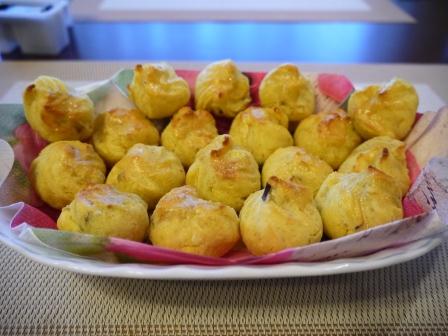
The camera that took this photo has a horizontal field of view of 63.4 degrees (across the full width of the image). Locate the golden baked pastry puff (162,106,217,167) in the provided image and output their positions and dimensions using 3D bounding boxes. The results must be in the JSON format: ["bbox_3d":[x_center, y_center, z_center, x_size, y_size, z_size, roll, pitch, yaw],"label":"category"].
[{"bbox_3d":[-0.024,-0.020,0.249,0.042,0.042,0.042,1,40,0],"label":"golden baked pastry puff"}]

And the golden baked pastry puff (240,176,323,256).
[{"bbox_3d":[0.031,0.026,0.194,0.043,0.041,0.043,0,40,0],"label":"golden baked pastry puff"}]

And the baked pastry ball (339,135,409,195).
[{"bbox_3d":[0.092,0.000,0.223,0.046,0.038,0.044,1,40,-1],"label":"baked pastry ball"}]

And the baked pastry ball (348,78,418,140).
[{"bbox_3d":[0.118,-0.043,0.269,0.051,0.043,0.046,1,40,0],"label":"baked pastry ball"}]

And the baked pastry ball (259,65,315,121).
[{"bbox_3d":[0.050,-0.060,0.292,0.044,0.042,0.044,0,40,0],"label":"baked pastry ball"}]

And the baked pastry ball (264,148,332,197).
[{"bbox_3d":[0.044,0.004,0.221,0.042,0.036,0.042,0,40,0],"label":"baked pastry ball"}]

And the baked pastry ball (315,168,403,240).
[{"bbox_3d":[0.074,0.020,0.200,0.049,0.036,0.045,1,40,0],"label":"baked pastry ball"}]

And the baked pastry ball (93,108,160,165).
[{"bbox_3d":[-0.068,-0.021,0.251,0.045,0.039,0.044,0,40,0],"label":"baked pastry ball"}]

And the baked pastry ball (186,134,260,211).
[{"bbox_3d":[0.000,0.003,0.218,0.044,0.043,0.044,1,40,0],"label":"baked pastry ball"}]

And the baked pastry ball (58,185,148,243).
[{"bbox_3d":[-0.065,0.026,0.195,0.047,0.037,0.046,0,40,0],"label":"baked pastry ball"}]

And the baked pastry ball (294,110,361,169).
[{"bbox_3d":[0.072,-0.020,0.250,0.045,0.039,0.044,0,40,0],"label":"baked pastry ball"}]

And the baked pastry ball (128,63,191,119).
[{"bbox_3d":[-0.053,-0.063,0.296,0.049,0.043,0.048,0,40,0],"label":"baked pastry ball"}]

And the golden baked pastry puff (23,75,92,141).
[{"bbox_3d":[-0.124,-0.044,0.271,0.048,0.045,0.047,0,40,0],"label":"golden baked pastry puff"}]

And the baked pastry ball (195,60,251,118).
[{"bbox_3d":[-0.001,-0.063,0.294,0.045,0.043,0.045,1,40,0],"label":"baked pastry ball"}]

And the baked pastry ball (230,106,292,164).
[{"bbox_3d":[0.025,-0.021,0.247,0.044,0.040,0.044,1,40,0],"label":"baked pastry ball"}]

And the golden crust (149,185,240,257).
[{"bbox_3d":[-0.016,0.028,0.193,0.049,0.035,0.044,1,40,0],"label":"golden crust"}]

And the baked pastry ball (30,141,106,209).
[{"bbox_3d":[-0.093,0.004,0.217,0.045,0.040,0.045,1,40,0],"label":"baked pastry ball"}]

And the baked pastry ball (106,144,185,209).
[{"bbox_3d":[-0.048,0.005,0.219,0.046,0.039,0.045,0,40,0],"label":"baked pastry ball"}]

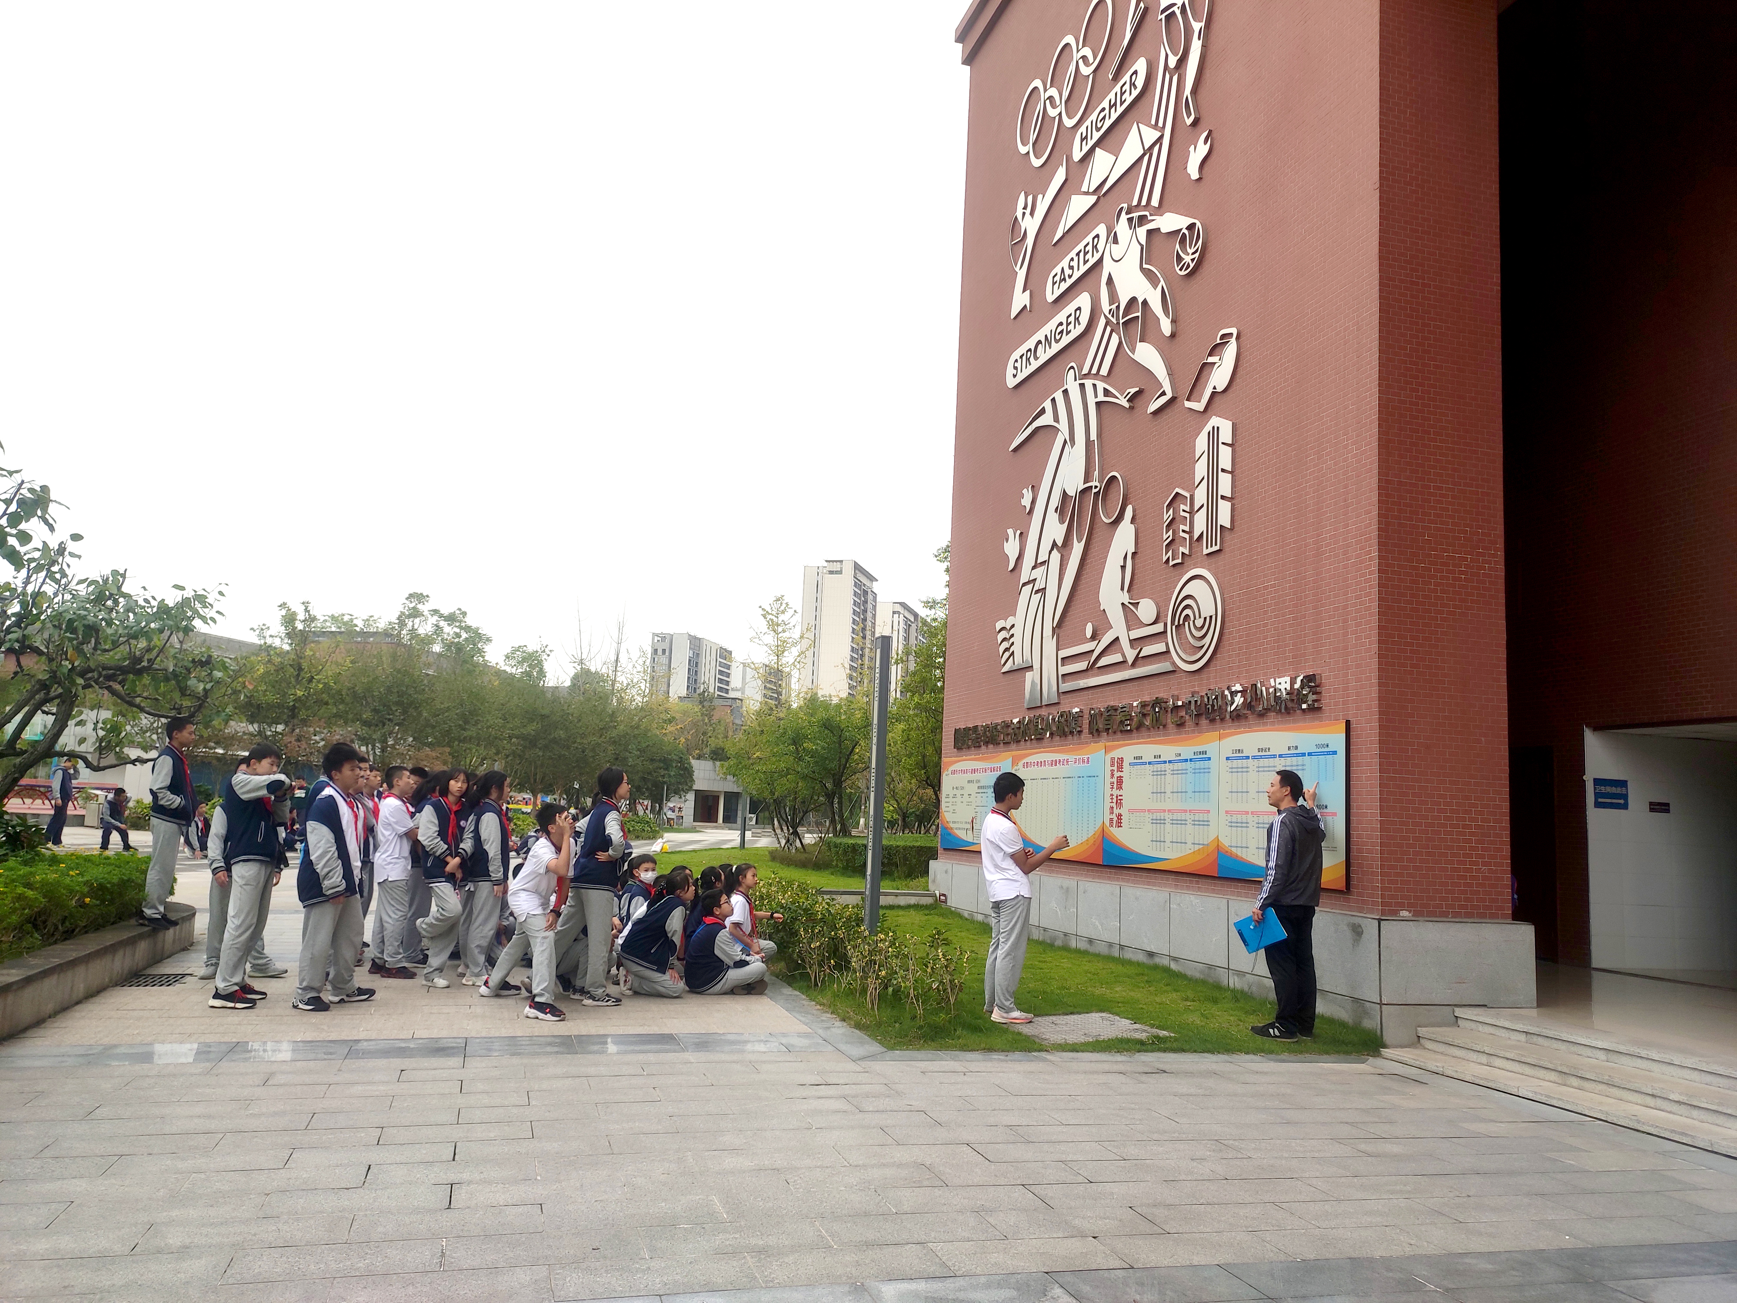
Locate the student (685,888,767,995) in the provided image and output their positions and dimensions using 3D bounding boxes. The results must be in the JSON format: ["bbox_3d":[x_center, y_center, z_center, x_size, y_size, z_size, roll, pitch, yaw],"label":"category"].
[{"bbox_3d":[-1.102,2.245,9.698,0.580,0.771,0.580,5,-8,-12],"label":"student"}]

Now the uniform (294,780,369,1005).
[{"bbox_3d":[-3.518,1.590,8.280,0.380,1.430,0.470,3,-8,-4],"label":"uniform"}]

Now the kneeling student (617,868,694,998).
[{"bbox_3d":[-1.588,2.105,9.439,0.570,0.920,0.460,4,-8,-7],"label":"kneeling student"}]

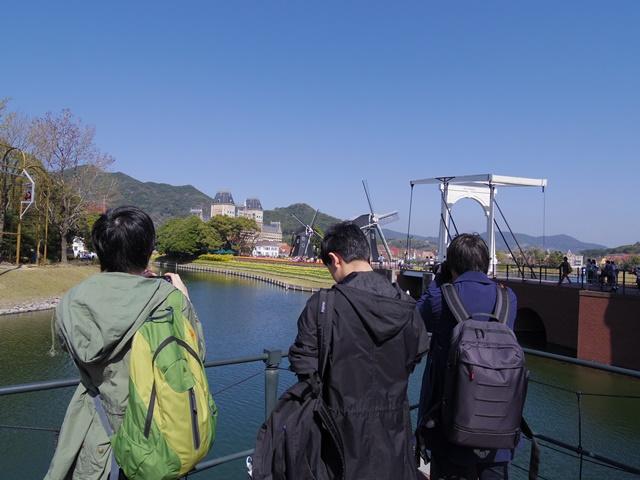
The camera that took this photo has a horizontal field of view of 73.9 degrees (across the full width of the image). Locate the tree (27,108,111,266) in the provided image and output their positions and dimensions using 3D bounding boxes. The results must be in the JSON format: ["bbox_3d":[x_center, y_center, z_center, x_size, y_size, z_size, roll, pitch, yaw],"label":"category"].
[{"bbox_3d":[-32.860,-7.178,56.000,11.000,20.200,10.500,2,-3,-30],"label":"tree"}]

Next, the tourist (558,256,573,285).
[{"bbox_3d":[15.140,1.898,26.200,0.650,1.710,0.550,-1,-3,41],"label":"tourist"}]

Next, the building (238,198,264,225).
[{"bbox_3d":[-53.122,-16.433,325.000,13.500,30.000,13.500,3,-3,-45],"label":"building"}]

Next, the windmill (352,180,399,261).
[{"bbox_3d":[7.535,-3.048,72.000,7.500,14.000,13.500,-2,-3,43],"label":"windmill"}]

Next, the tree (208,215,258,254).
[{"bbox_3d":[-28.074,-1.623,138.000,16.000,13.200,13.500,1,-2,-11],"label":"tree"}]

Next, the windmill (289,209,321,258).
[{"bbox_3d":[-4.269,-1.682,110.000,7.500,12.700,11.800,-1,-3,40],"label":"windmill"}]

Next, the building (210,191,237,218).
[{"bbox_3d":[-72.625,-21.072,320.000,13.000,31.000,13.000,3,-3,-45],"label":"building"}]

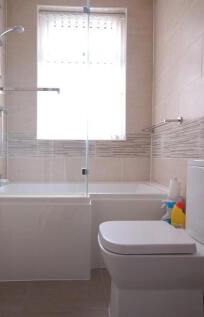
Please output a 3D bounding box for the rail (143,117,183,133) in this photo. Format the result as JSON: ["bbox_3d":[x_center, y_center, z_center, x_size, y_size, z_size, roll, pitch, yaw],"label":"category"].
[{"bbox_3d":[0.549,-0.298,1.865,0.122,0.055,0.670,1,0,-5],"label":"rail"}]

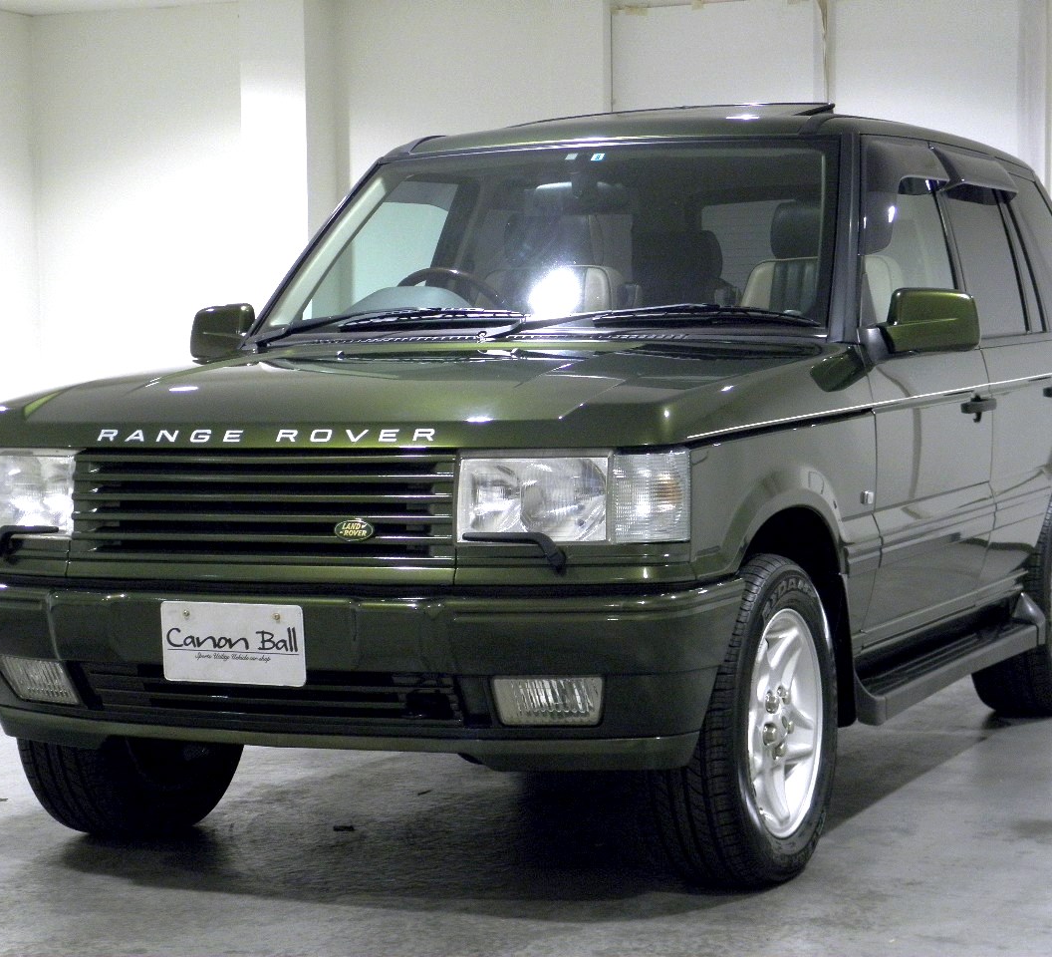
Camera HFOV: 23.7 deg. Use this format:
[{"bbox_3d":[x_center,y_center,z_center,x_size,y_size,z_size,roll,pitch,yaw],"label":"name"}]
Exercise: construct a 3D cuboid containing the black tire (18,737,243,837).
[{"bbox_3d":[-0.948,0.508,6.116,0.265,0.725,0.734,1,3,25],"label":"black tire"}]

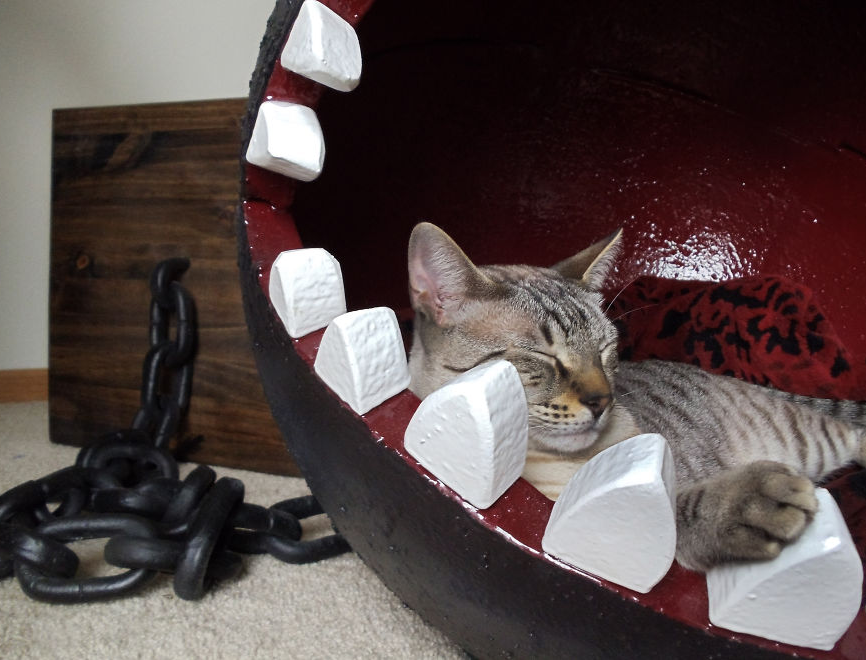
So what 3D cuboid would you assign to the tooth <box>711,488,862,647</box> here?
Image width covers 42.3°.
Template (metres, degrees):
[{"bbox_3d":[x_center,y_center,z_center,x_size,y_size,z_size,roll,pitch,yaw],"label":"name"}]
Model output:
[{"bbox_3d":[0.143,0.092,0.440,0.050,0.061,0.027,13,39,-2],"label":"tooth"}]

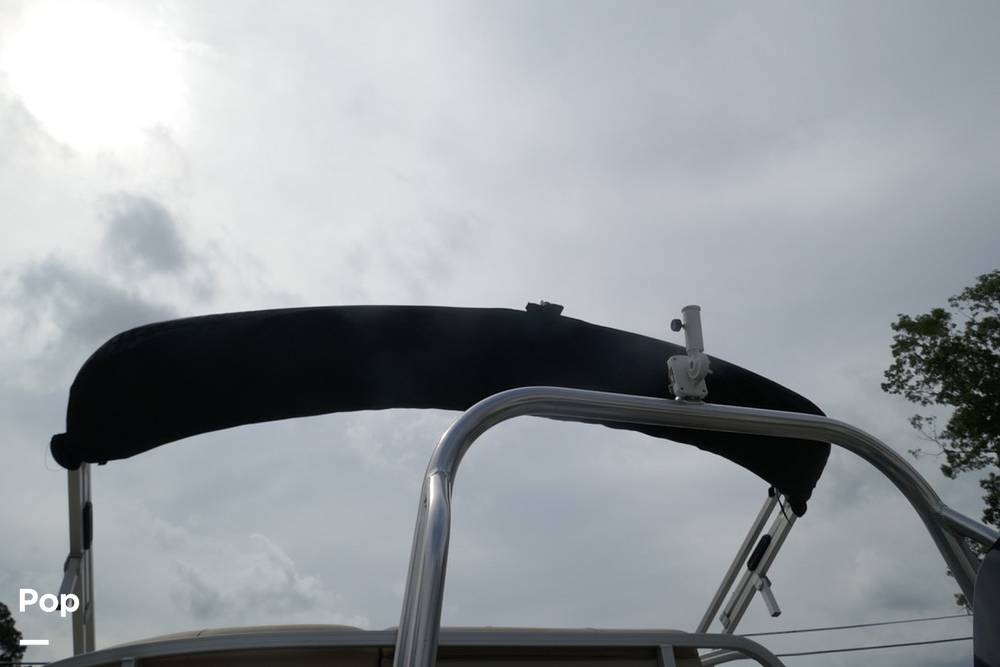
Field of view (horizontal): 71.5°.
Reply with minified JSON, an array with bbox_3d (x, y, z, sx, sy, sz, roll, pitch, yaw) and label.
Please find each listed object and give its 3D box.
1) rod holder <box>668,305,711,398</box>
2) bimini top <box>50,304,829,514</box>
[{"bbox_3d":[0.332,0.033,1.250,0.068,0.178,0.075,8,-27,-16],"label":"rod holder"},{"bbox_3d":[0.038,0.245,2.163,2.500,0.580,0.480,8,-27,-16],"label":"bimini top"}]

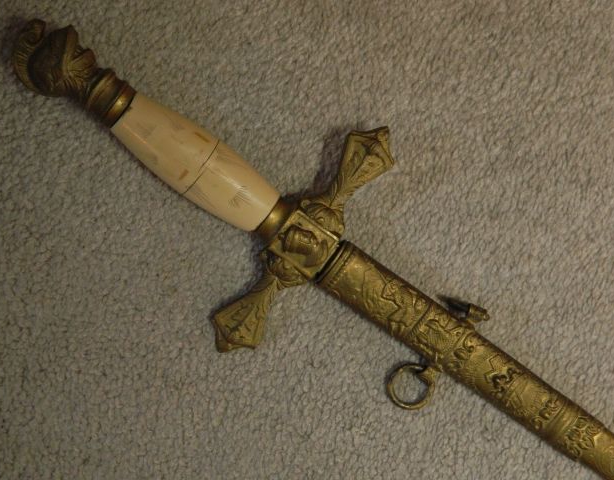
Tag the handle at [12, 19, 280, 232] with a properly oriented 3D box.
[{"bbox_3d":[-0.076,-0.053,0.715,0.141,0.028,0.035,38,79,5],"label":"handle"}]

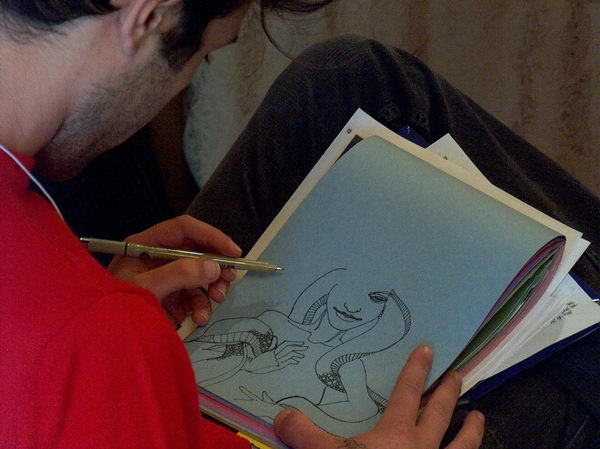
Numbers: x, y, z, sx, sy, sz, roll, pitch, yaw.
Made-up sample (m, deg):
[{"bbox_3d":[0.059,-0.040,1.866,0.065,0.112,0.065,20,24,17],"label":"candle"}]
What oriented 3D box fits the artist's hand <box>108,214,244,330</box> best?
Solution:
[{"bbox_3d":[-0.103,0.036,2.140,0.125,0.085,0.085,-7,33,-11],"label":"artist's hand"}]

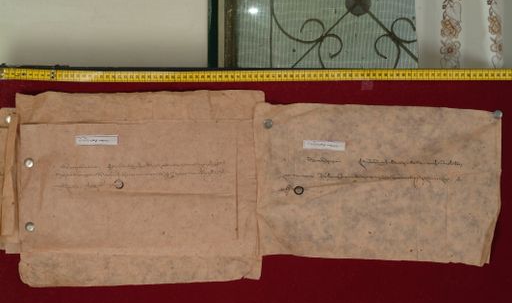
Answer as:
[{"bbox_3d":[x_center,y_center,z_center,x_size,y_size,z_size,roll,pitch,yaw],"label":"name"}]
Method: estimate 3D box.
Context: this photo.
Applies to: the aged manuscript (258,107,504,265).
[{"bbox_3d":[0.204,0.055,2.111,0.420,0.263,0.010,3,0,0],"label":"aged manuscript"}]

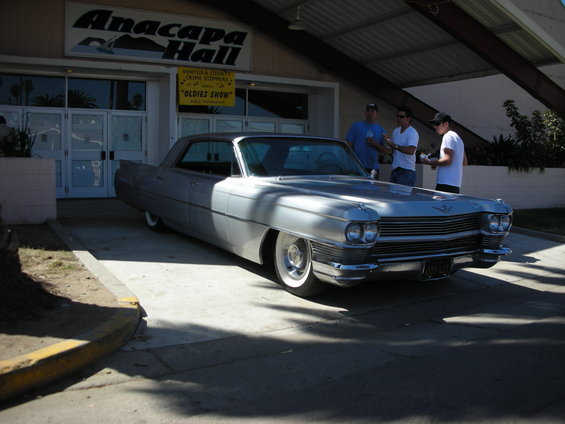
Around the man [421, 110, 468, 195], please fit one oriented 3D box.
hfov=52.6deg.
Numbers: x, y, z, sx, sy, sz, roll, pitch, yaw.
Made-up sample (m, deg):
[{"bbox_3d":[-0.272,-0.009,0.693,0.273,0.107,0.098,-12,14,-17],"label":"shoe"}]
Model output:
[{"bbox_3d":[1.923,-0.321,6.937,0.520,1.740,0.500,4,6,23],"label":"man"}]

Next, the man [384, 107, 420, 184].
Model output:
[{"bbox_3d":[1.503,-0.432,7.341,0.520,1.810,0.460,6,7,37],"label":"man"}]

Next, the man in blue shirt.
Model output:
[{"bbox_3d":[1.091,-0.528,7.743,0.620,1.860,0.380,0,6,-9],"label":"man in blue shirt"}]

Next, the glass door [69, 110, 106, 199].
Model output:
[{"bbox_3d":[-4.606,-1.351,13.523,0.910,2.100,0.060,-1,6,-24],"label":"glass door"}]

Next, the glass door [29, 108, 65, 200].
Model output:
[{"bbox_3d":[-5.442,-1.341,13.154,0.910,2.100,0.060,-1,6,-24],"label":"glass door"}]

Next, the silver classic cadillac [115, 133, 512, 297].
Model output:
[{"bbox_3d":[-0.240,-0.239,6.778,2.020,1.370,5.660,-1,8,-32],"label":"silver classic cadillac"}]

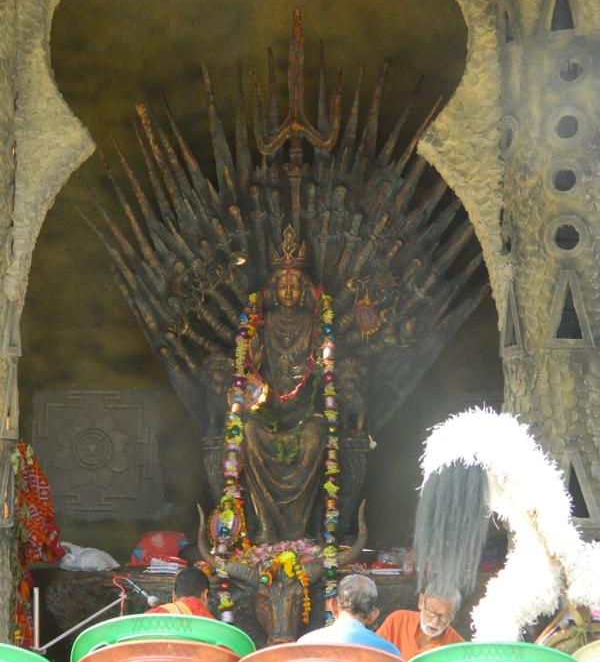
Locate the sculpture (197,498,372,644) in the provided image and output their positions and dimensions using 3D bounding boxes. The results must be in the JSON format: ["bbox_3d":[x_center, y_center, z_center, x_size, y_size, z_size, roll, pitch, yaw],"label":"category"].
[{"bbox_3d":[-0.095,1.180,9.450,0.840,0.710,0.480,0,-3,0],"label":"sculpture"}]

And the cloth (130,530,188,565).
[{"bbox_3d":[-0.713,1.099,9.850,0.300,0.185,0.240,0,-3,0],"label":"cloth"}]

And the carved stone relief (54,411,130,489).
[{"bbox_3d":[-1.133,0.653,10.600,0.420,0.430,0.060,0,-3,0],"label":"carved stone relief"}]

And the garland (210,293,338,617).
[{"bbox_3d":[-0.117,0.619,9.650,0.640,1.670,0.420,0,-3,0],"label":"garland"}]

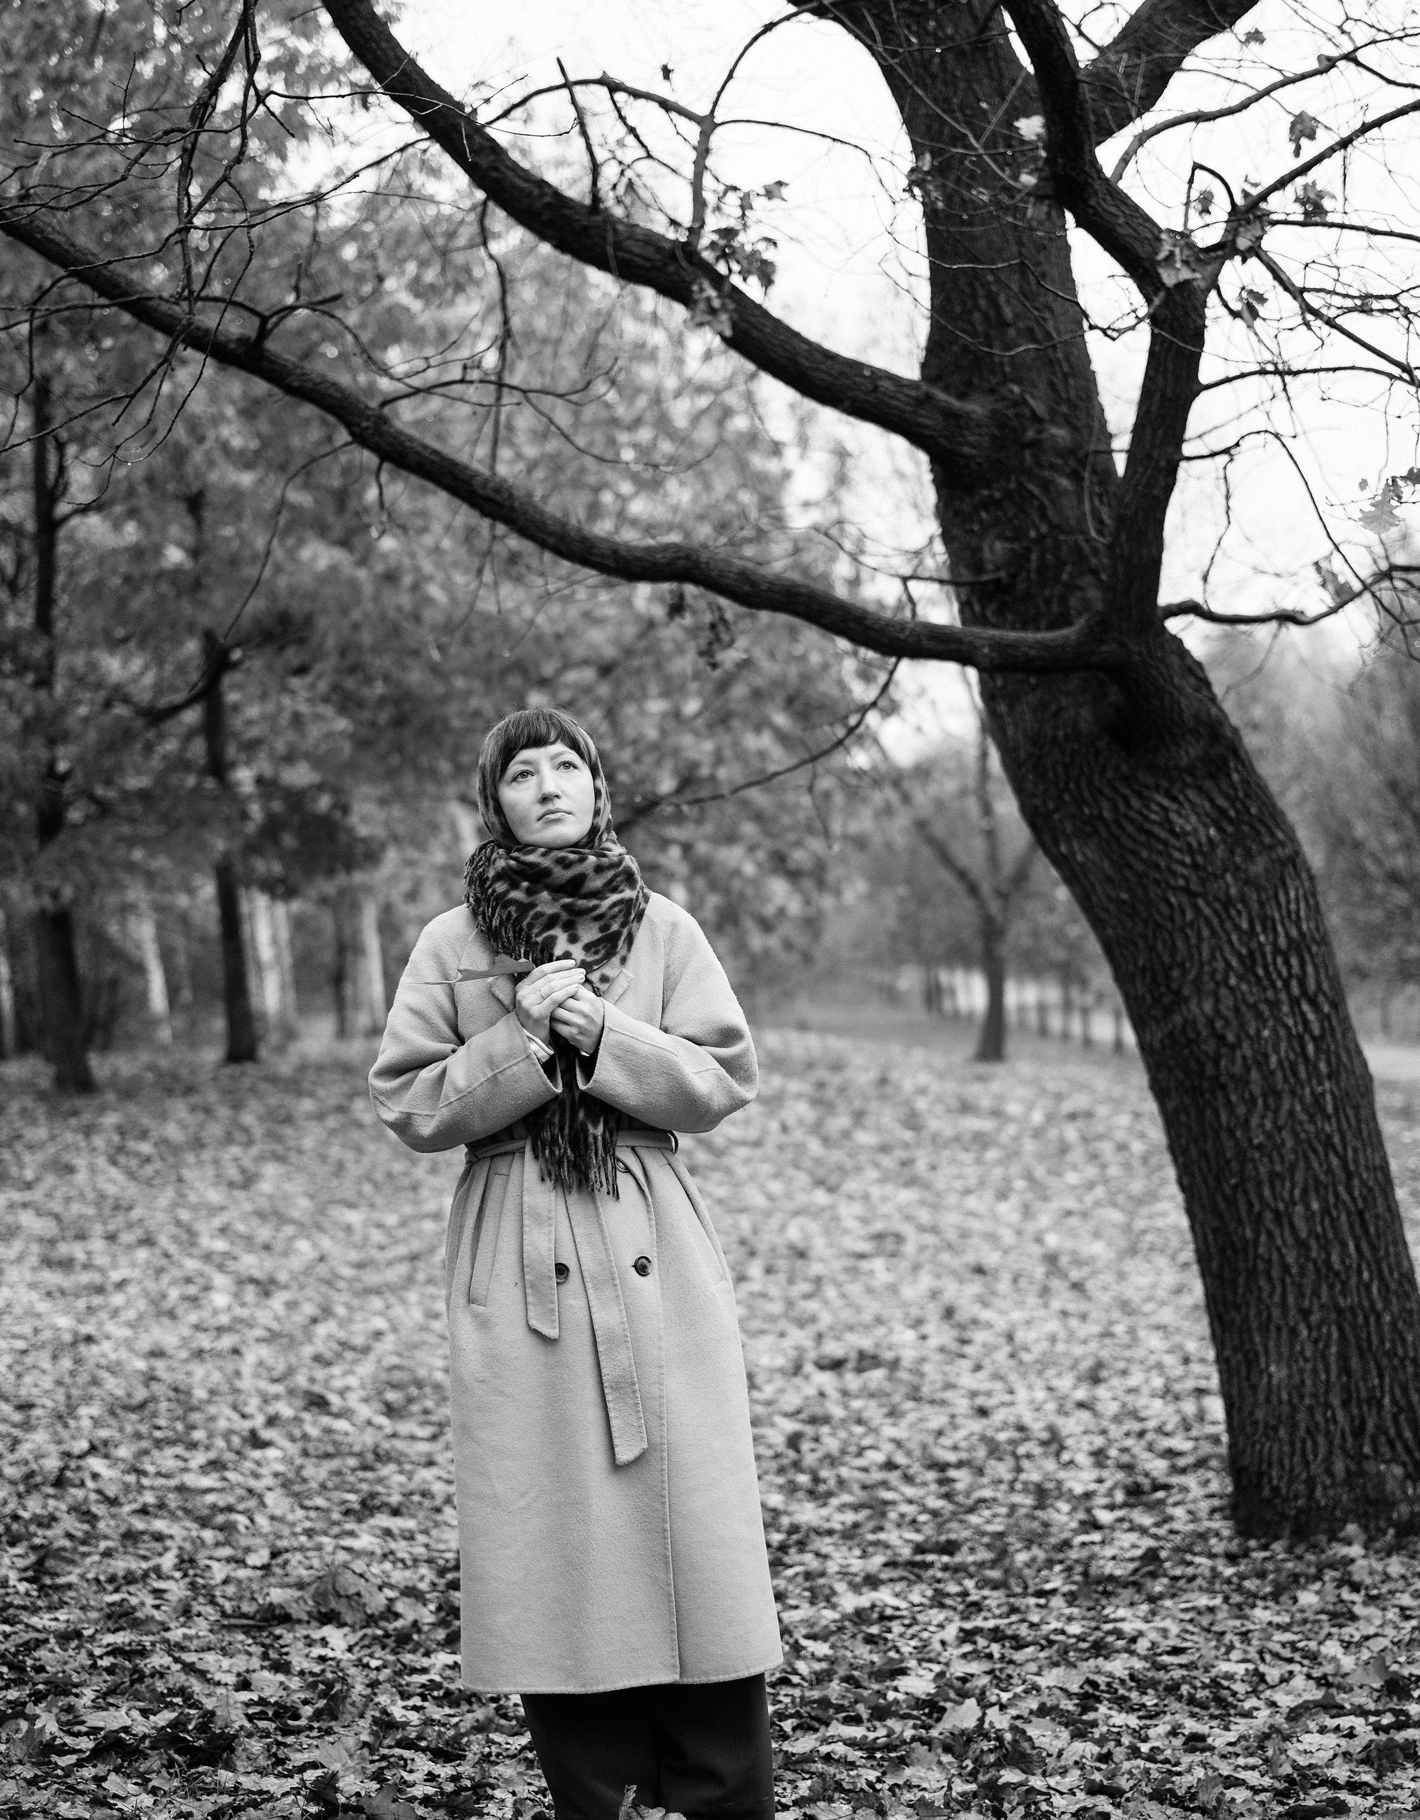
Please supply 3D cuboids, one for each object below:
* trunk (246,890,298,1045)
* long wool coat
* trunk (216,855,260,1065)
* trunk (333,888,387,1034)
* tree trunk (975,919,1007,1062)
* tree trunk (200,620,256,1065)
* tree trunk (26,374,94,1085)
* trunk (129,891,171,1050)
[{"bbox_3d":[-7.401,0.970,50.000,0.700,2.650,0.600,-3,-1,-8],"label":"trunk"},{"bbox_3d":[-0.199,0.555,4.360,0.570,1.180,0.420,-3,-1,-7],"label":"long wool coat"},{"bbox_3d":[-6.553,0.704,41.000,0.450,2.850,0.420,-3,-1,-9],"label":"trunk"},{"bbox_3d":[-5.909,0.858,50.000,0.700,2.600,0.600,-3,-1,-7],"label":"trunk"},{"bbox_3d":[3.329,0.975,35.000,0.340,1.750,0.320,-3,-1,5],"label":"tree trunk"},{"bbox_3d":[-6.645,-0.888,41.000,0.500,6.100,0.450,-3,-1,-9],"label":"tree trunk"},{"bbox_3d":[-7.682,-2.077,35.000,0.500,8.500,0.470,-3,-1,-12],"label":"tree trunk"},{"bbox_3d":[-9.427,0.999,50.000,0.500,2.700,0.450,-3,-1,-11],"label":"trunk"}]

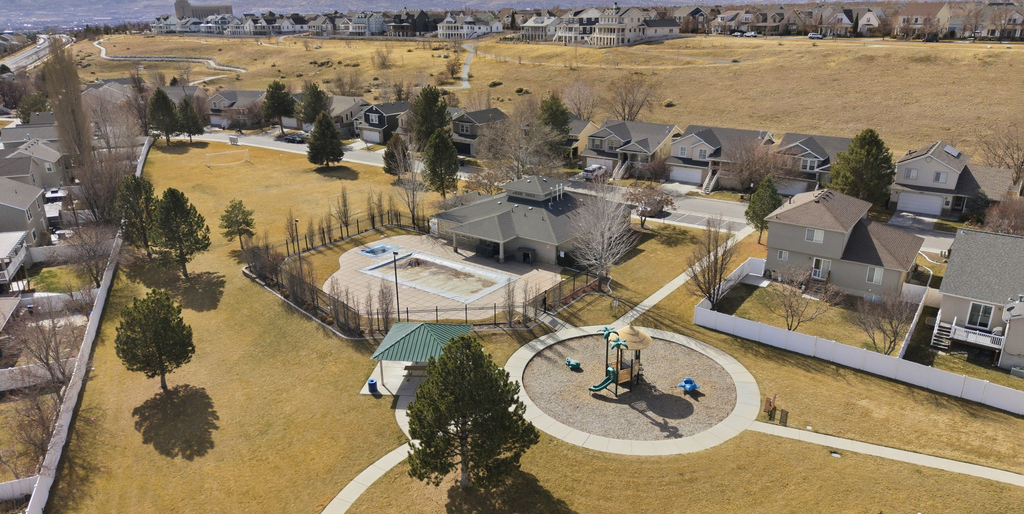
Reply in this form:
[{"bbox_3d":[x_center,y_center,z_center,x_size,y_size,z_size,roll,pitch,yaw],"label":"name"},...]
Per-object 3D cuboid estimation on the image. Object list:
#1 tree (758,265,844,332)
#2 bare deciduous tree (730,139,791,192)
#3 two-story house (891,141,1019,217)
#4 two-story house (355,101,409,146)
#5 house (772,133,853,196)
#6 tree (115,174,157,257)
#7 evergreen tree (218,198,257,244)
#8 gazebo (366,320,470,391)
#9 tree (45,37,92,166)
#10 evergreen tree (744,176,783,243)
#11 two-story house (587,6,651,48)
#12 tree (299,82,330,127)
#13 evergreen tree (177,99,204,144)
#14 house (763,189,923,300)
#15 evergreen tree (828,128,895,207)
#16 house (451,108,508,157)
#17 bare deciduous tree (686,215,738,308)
[{"bbox_3d":[25.207,3.827,61.949,7.320,6.580,7.320,0,20,0],"label":"tree"},{"bbox_3d":[35.479,-12.810,101.166,8.577,7.908,8.577,0,20,0],"label":"bare deciduous tree"},{"bbox_3d":[57.732,-10.256,92.635,12.600,7.600,12.800,14,25,36],"label":"two-story house"},{"bbox_3d":[-26.460,-28.523,147.874,11.200,7.500,11.800,14,25,36],"label":"two-story house"},{"bbox_3d":[45.192,-13.746,103.646,11.600,7.600,12.500,12,24,31],"label":"house"},{"bbox_3d":[-43.250,-4.599,82.385,4.820,9.823,4.820,-1,18,0],"label":"tree"},{"bbox_3d":[-32.994,-3.875,85.466,4.570,6.290,4.570,0,20,0],"label":"evergreen tree"},{"bbox_3d":[-6.824,6.994,55.398,6.423,4.020,6.423,2,20,6],"label":"gazebo"},{"bbox_3d":[-70.648,-23.498,112.975,5.569,21.838,5.569,-12,23,-30],"label":"tree"},{"bbox_3d":[28.939,-5.360,81.640,4.375,8.103,4.375,-1,18,0],"label":"evergreen tree"},{"bbox_3d":[34.238,-71.603,222.000,13.000,11.900,11.000,-10,21,-27],"label":"two-story house"},{"bbox_3d":[-41.178,-30.713,148.221,6.792,11.369,6.792,0,20,0],"label":"tree"},{"bbox_3d":[-65.287,-27.724,144.292,5.369,9.245,5.369,0,20,0],"label":"evergreen tree"},{"bbox_3d":[34.456,-1.942,73.024,13.350,8.200,11.900,14,25,36],"label":"house"},{"bbox_3d":[45.029,-11.181,91.124,8.084,10.759,8.084,-1,18,0],"label":"evergreen tree"},{"bbox_3d":[-6.520,-25.583,143.484,7.500,8.200,11.500,13,23,33],"label":"house"},{"bbox_3d":[18.323,0.640,65.209,4.801,9.282,4.801,0,20,0],"label":"bare deciduous tree"}]

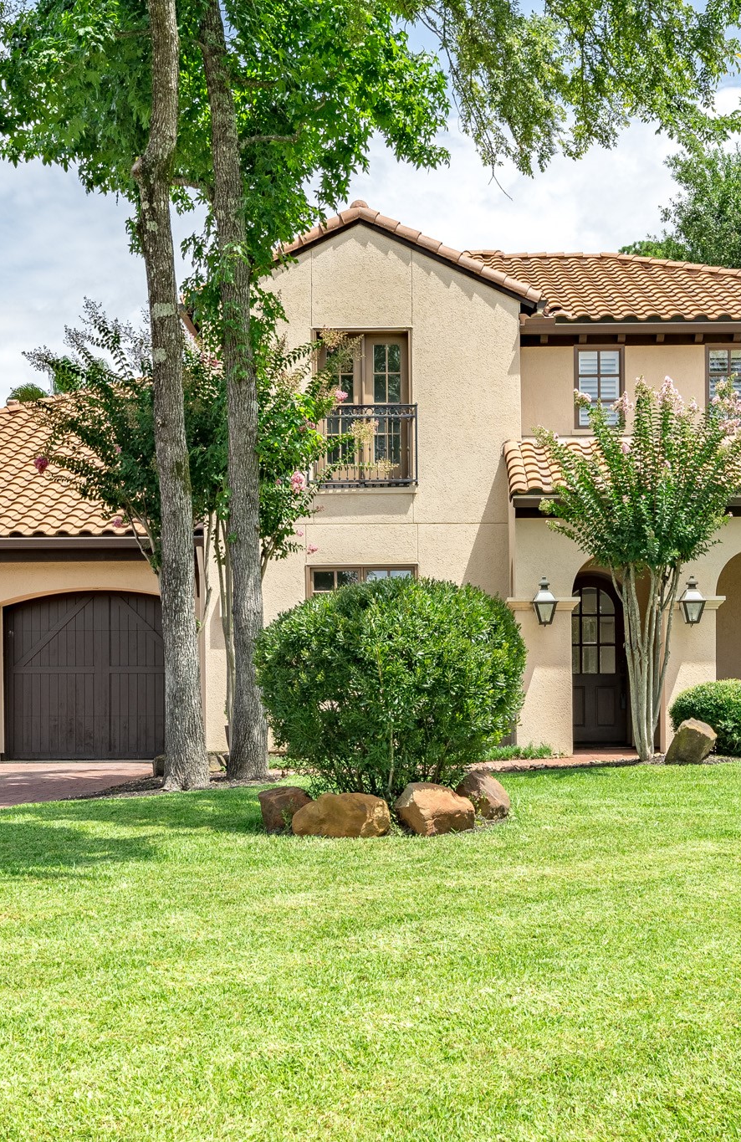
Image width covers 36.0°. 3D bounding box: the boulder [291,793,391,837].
[{"bbox_3d":[-0.253,2.097,9.800,0.850,0.380,0.550,-1,-2,1],"label":"boulder"}]

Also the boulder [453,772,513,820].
[{"bbox_3d":[1.012,2.055,10.400,0.510,0.440,0.500,-1,-2,1],"label":"boulder"}]

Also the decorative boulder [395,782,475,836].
[{"bbox_3d":[0.560,2.056,9.850,0.680,0.440,0.540,-1,-2,1],"label":"decorative boulder"}]

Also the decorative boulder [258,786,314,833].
[{"bbox_3d":[-0.732,2.093,10.000,0.500,0.400,0.470,-1,-2,1],"label":"decorative boulder"}]

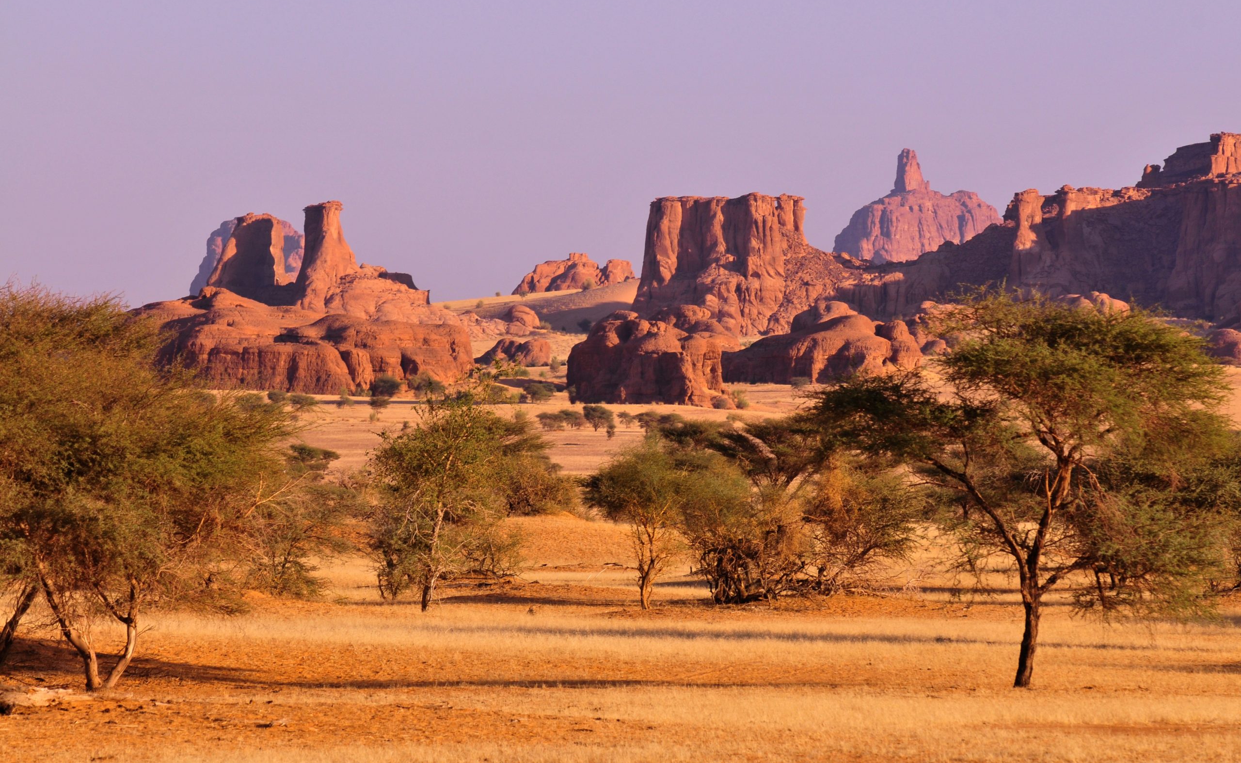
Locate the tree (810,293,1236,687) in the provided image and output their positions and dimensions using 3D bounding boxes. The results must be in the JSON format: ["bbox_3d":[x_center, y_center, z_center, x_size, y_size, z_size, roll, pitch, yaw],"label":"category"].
[{"bbox_3d":[5.910,1.590,140.000,6.200,5.800,5.800,0,0,0],"label":"tree"}]

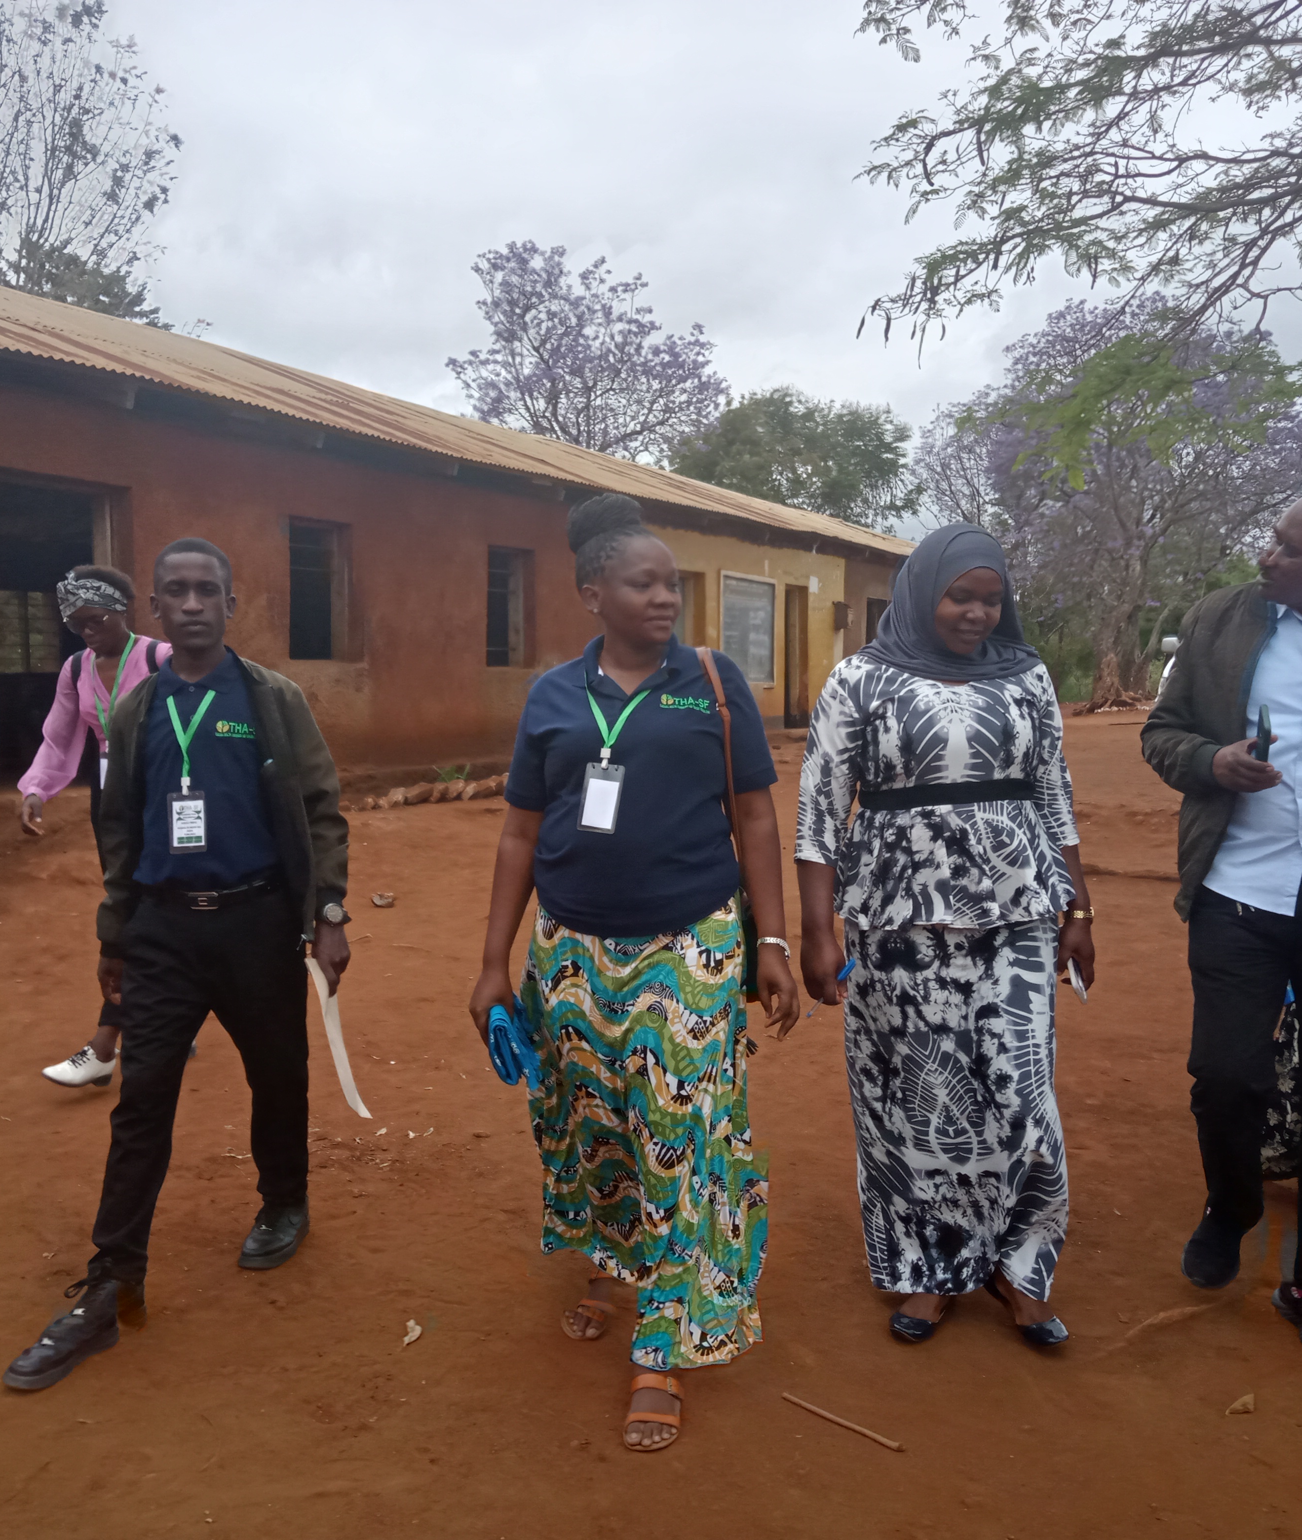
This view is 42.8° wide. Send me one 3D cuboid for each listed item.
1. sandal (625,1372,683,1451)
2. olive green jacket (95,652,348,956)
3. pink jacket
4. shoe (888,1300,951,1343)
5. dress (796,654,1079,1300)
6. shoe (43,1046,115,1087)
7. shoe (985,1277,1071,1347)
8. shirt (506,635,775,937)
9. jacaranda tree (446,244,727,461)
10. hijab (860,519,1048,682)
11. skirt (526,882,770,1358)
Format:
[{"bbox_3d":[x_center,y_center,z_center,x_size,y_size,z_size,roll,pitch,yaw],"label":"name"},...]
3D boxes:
[{"bbox_3d":[0.007,1.133,2.950,0.098,0.085,0.245,0,3,8],"label":"sandal"},{"bbox_3d":[-0.917,0.070,3.550,0.500,0.650,0.300,1,3,18],"label":"olive green jacket"},{"bbox_3d":[-1.727,-0.149,5.220,0.500,0.530,0.320,1,3,22],"label":"pink jacket"},{"bbox_3d":[0.561,1.128,3.430,0.088,0.070,0.240,1,3,17],"label":"shoe"},{"bbox_3d":[0.600,0.405,3.480,0.570,1.360,0.360,0,3,4],"label":"dress"},{"bbox_3d":[-1.744,0.910,5.080,0.090,0.105,0.255,2,4,42],"label":"shoe"},{"bbox_3d":[0.765,1.079,3.410,0.088,0.095,0.250,0,3,-12],"label":"shoe"},{"bbox_3d":[-0.020,0.032,3.140,0.520,0.580,0.340,1,3,7],"label":"shirt"},{"bbox_3d":[-1.413,-5.927,38.000,6.500,10.300,6.500,0,3,0],"label":"jacaranda tree"},{"bbox_3d":[0.619,-0.337,3.400,0.360,0.350,0.310,0,3,-16],"label":"hijab"},{"bbox_3d":[-0.014,0.667,3.250,0.460,0.940,0.430,0,3,7],"label":"skirt"}]

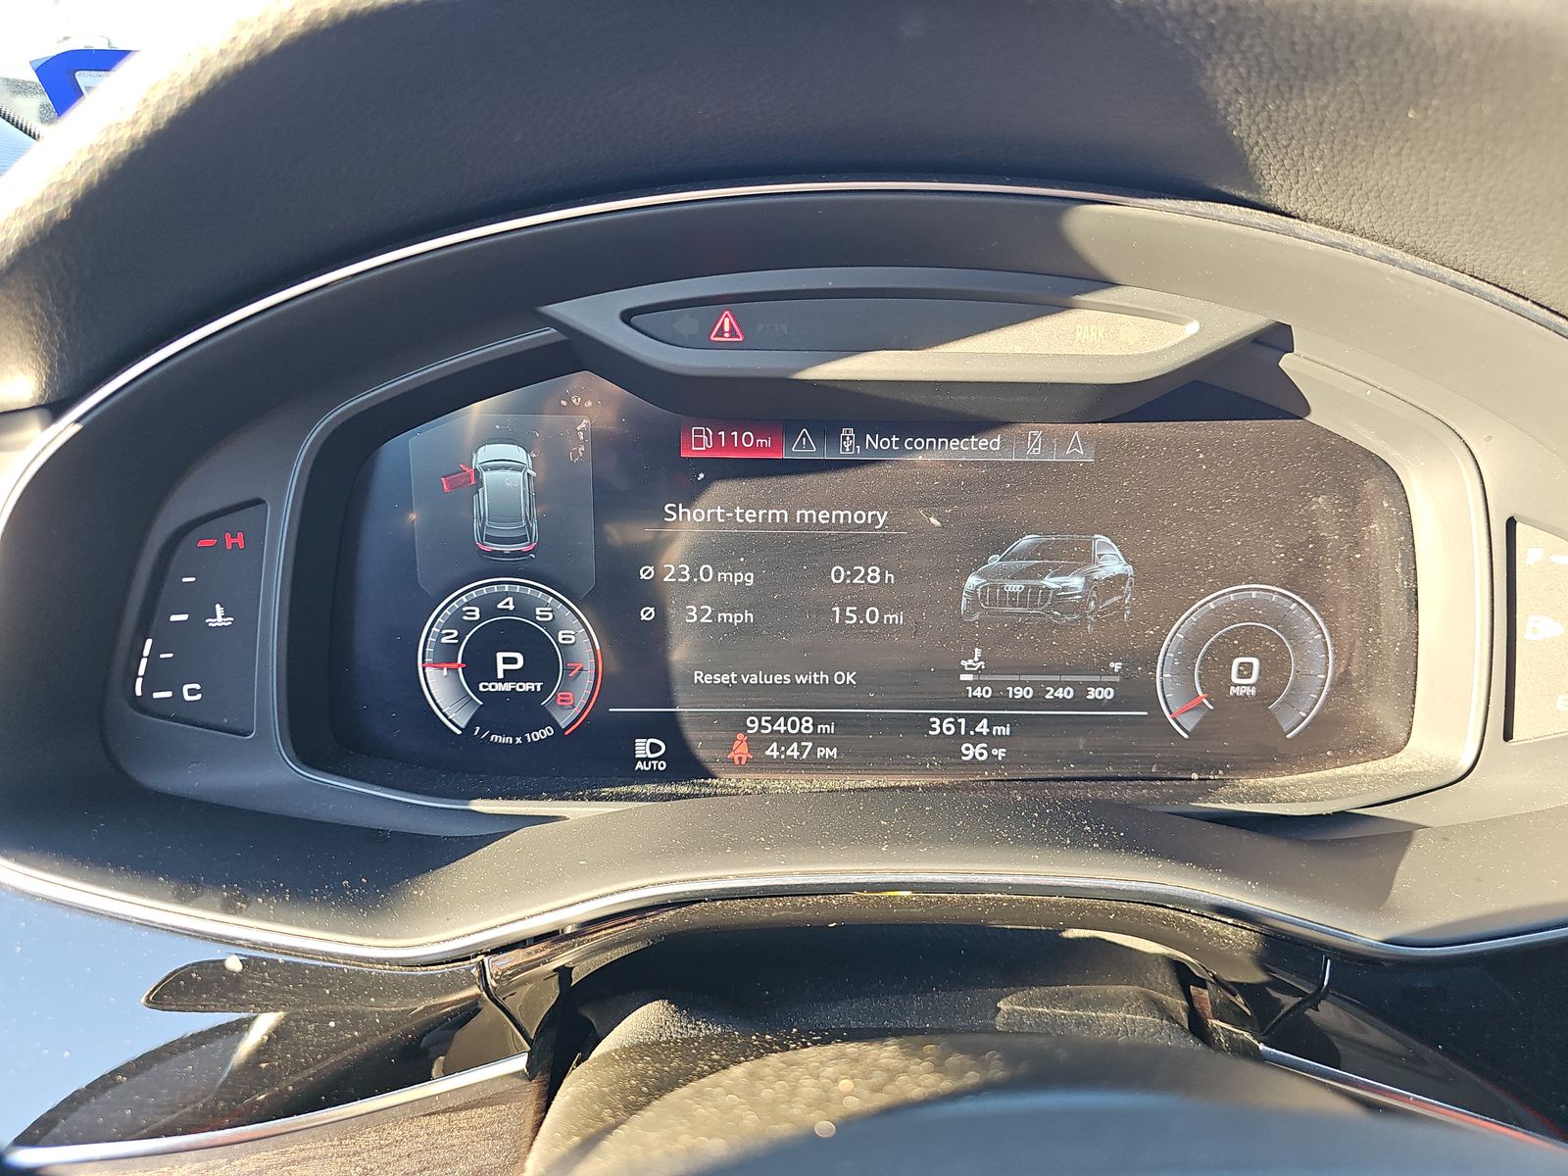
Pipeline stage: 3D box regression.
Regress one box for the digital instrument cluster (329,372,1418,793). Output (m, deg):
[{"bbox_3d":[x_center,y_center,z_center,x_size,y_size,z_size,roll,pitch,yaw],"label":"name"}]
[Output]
[{"bbox_3d":[0.027,-0.002,0.287,0.299,0.115,0.020,0,14,-1],"label":"digital instrument cluster"}]

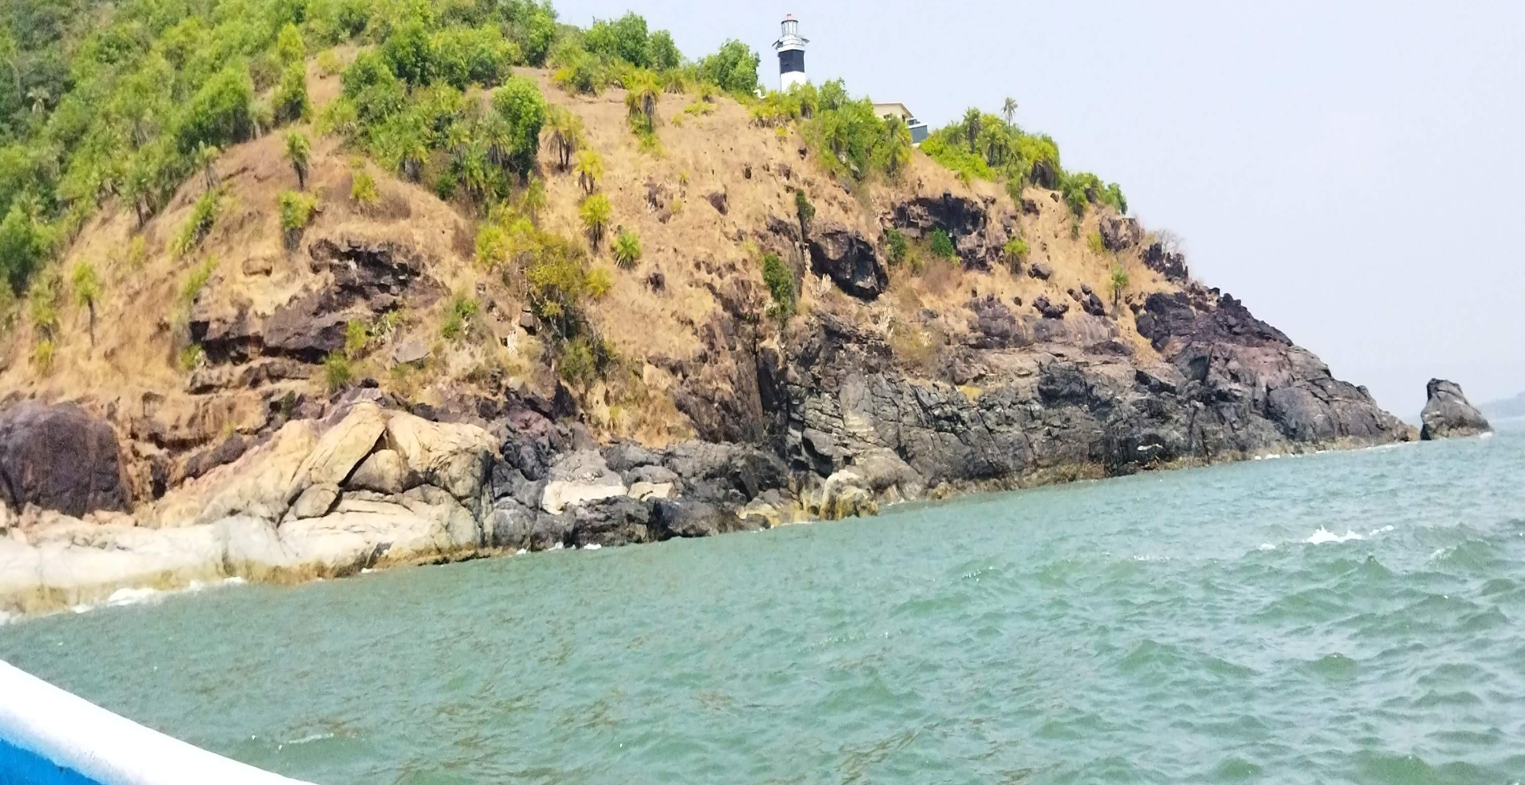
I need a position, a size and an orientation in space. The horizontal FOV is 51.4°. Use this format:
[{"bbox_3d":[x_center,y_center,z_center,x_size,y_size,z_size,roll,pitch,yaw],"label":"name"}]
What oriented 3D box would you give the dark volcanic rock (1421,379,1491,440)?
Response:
[{"bbox_3d":[58.190,1.470,133.000,5.300,4.700,4.600,-8,-4,23],"label":"dark volcanic rock"}]

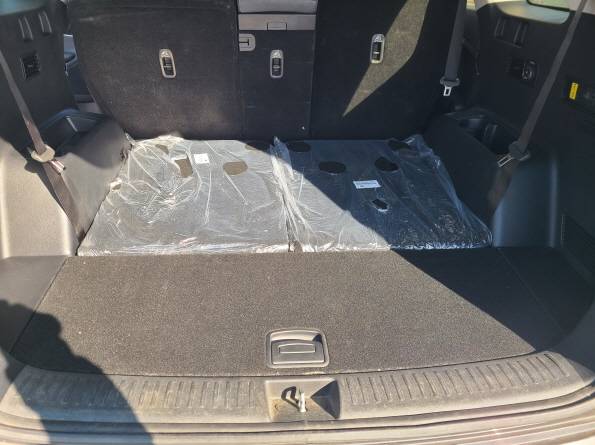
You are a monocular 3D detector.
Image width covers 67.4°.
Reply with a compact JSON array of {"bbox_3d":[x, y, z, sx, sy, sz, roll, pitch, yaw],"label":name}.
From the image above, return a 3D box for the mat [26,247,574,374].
[{"bbox_3d":[0.005,0.192,0.973,1.113,0.029,0.364,-1,34,-4],"label":"mat"}]

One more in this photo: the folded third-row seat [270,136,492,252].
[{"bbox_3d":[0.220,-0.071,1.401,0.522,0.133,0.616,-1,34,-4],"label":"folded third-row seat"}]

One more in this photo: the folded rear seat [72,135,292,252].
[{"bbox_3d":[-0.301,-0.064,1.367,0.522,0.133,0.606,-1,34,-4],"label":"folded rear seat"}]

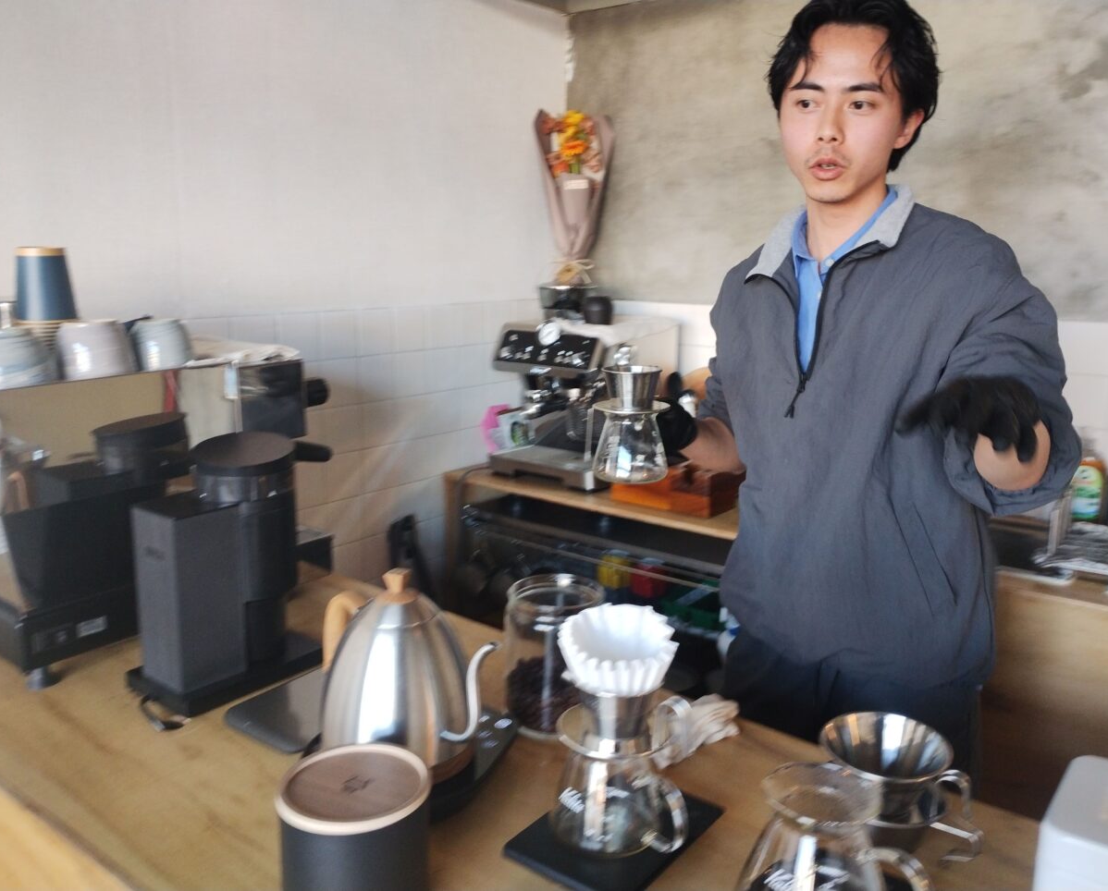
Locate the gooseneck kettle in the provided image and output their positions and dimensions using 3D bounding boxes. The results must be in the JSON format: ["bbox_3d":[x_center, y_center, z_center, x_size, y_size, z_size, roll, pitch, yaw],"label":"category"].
[{"bbox_3d":[-0.153,0.221,0.960,0.270,0.197,0.157,10,15,41],"label":"gooseneck kettle"}]

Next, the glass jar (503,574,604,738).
[{"bbox_3d":[0.001,0.246,1.119,0.118,0.156,0.118,0,11,0],"label":"glass jar"}]

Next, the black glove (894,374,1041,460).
[{"bbox_3d":[0.401,-0.026,0.920,0.140,0.075,0.140,4,23,17],"label":"black glove"}]

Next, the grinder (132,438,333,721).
[{"bbox_3d":[-0.415,0.154,1.220,0.128,0.292,0.203,9,15,38],"label":"grinder"}]

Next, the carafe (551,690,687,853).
[{"bbox_3d":[0.059,0.310,0.874,0.129,0.104,0.102,6,13,26],"label":"carafe"}]

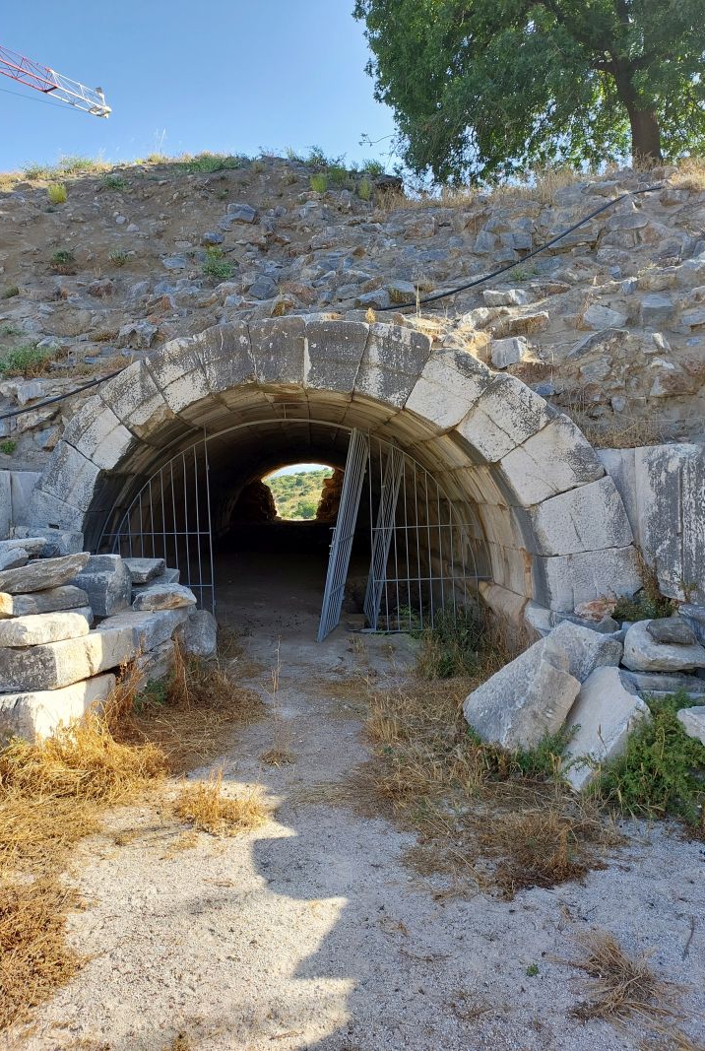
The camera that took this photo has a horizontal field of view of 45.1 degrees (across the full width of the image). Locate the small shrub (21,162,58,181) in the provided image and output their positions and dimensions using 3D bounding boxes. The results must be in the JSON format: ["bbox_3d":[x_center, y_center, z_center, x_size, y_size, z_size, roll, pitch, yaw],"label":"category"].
[{"bbox_3d":[-5.071,-5.753,13.800,0.540,0.260,0.420,-2,2,-2],"label":"small shrub"}]

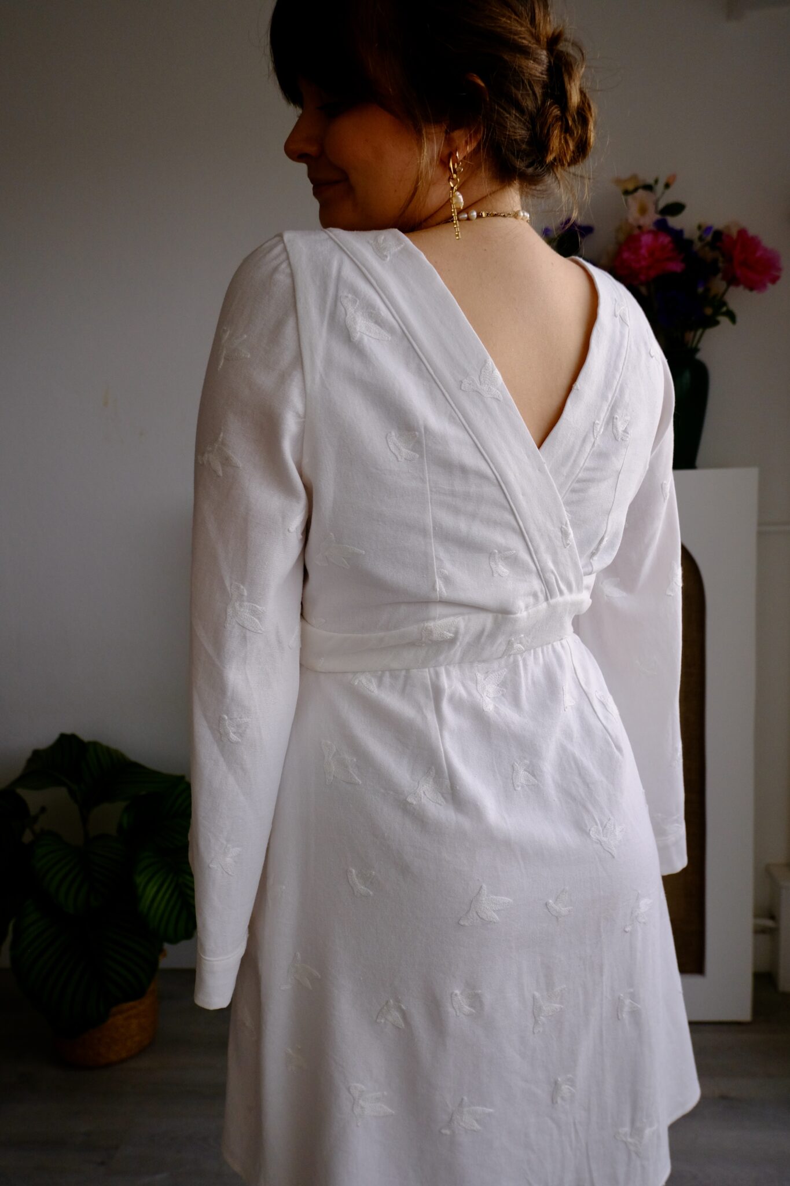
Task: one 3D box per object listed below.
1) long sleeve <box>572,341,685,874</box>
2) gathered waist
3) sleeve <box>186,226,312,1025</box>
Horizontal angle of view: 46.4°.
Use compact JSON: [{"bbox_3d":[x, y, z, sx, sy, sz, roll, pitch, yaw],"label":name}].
[{"bbox_3d":[0.243,0.012,0.945,0.105,0.570,0.140,-2,4,-33],"label":"long sleeve"},{"bbox_3d":[0.041,0.034,0.845,0.290,0.068,0.220,-2,4,-33],"label":"gathered waist"},{"bbox_3d":[-0.115,0.022,0.725,0.105,0.590,0.130,-2,4,-33],"label":"sleeve"}]

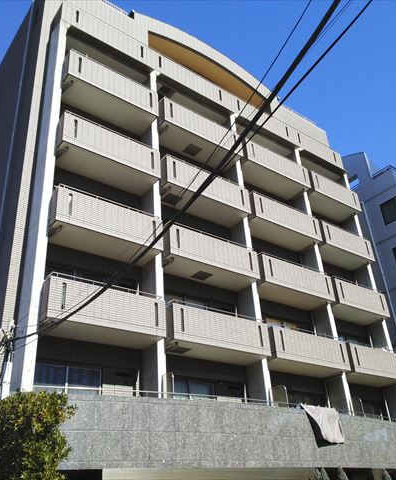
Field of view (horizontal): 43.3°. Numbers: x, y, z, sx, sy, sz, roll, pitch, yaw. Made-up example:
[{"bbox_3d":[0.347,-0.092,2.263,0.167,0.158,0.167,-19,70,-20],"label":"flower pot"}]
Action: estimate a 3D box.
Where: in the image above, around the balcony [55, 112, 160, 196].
[{"bbox_3d":[-3.279,-2.948,17.769,3.758,1.210,1.370,18,-36,-34],"label":"balcony"}]

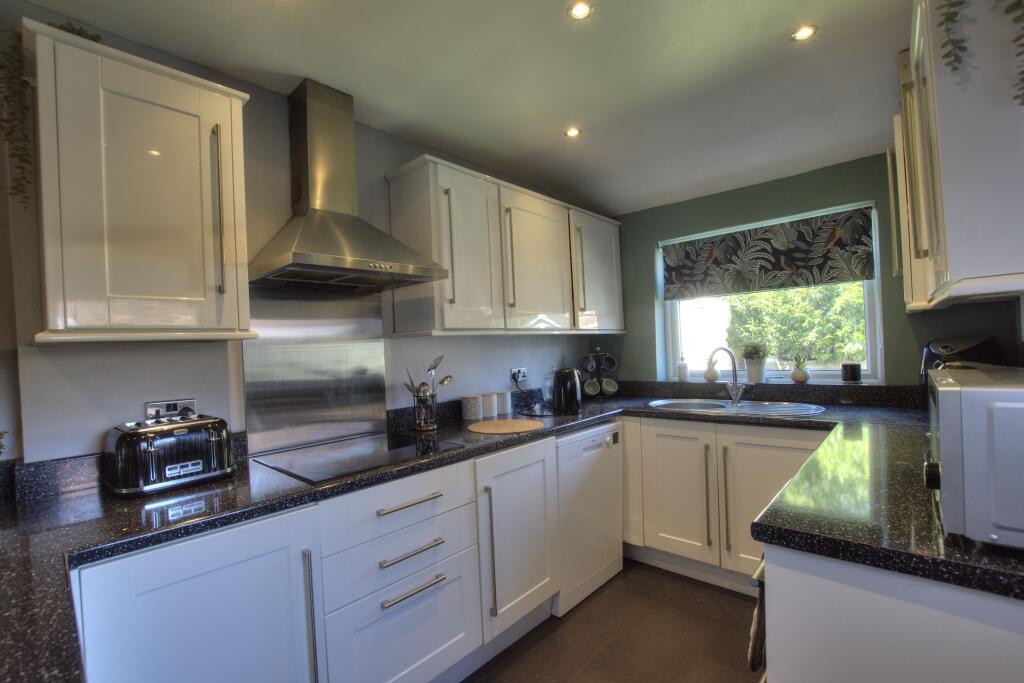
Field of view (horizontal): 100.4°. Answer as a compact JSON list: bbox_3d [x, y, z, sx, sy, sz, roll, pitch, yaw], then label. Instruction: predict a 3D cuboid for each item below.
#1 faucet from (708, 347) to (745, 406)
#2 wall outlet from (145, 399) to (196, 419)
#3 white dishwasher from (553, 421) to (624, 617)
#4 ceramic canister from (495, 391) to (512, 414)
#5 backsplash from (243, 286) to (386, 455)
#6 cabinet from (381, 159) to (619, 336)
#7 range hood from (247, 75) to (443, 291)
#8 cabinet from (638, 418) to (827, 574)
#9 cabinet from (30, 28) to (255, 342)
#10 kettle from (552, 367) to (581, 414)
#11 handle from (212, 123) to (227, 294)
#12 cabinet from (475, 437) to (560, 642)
[{"bbox_3d":[1.237,0.196,2.425,0.187,0.333,0.111,-2,-1,-1],"label":"faucet"},{"bbox_3d":[-1.178,0.251,1.476,0.012,0.086,0.143,-3,-1,44],"label":"wall outlet"},{"bbox_3d":[0.214,0.890,2.438,0.600,0.829,0.598,-2,0,45],"label":"white dishwasher"},{"bbox_3d":[-0.054,0.363,2.517,0.100,0.125,0.100,-2,0,0],"label":"ceramic canister"},{"bbox_3d":[-0.830,0.113,1.887,0.020,0.680,0.597,-2,0,45],"label":"backsplash"},{"bbox_3d":[0.098,-0.442,2.621,0.346,0.812,1.683,-2,0,45],"label":"cabinet"},{"bbox_3d":[-0.663,-0.638,1.724,0.475,0.798,0.606,-3,-1,44],"label":"range hood"},{"bbox_3d":[1.223,0.778,2.384,0.798,0.727,0.576,-3,-1,39],"label":"cabinet"},{"bbox_3d":[-1.118,-0.384,1.315,0.374,0.773,0.475,-3,-1,44],"label":"cabinet"},{"bbox_3d":[0.310,0.285,2.425,0.185,0.252,0.148,-2,0,31],"label":"kettle"},{"bbox_3d":[-0.918,-0.416,1.345,0.036,0.530,0.015,-2,0,45],"label":"handle"},{"bbox_3d":[-0.161,0.835,2.050,0.576,0.727,0.505,-3,-1,44],"label":"cabinet"}]

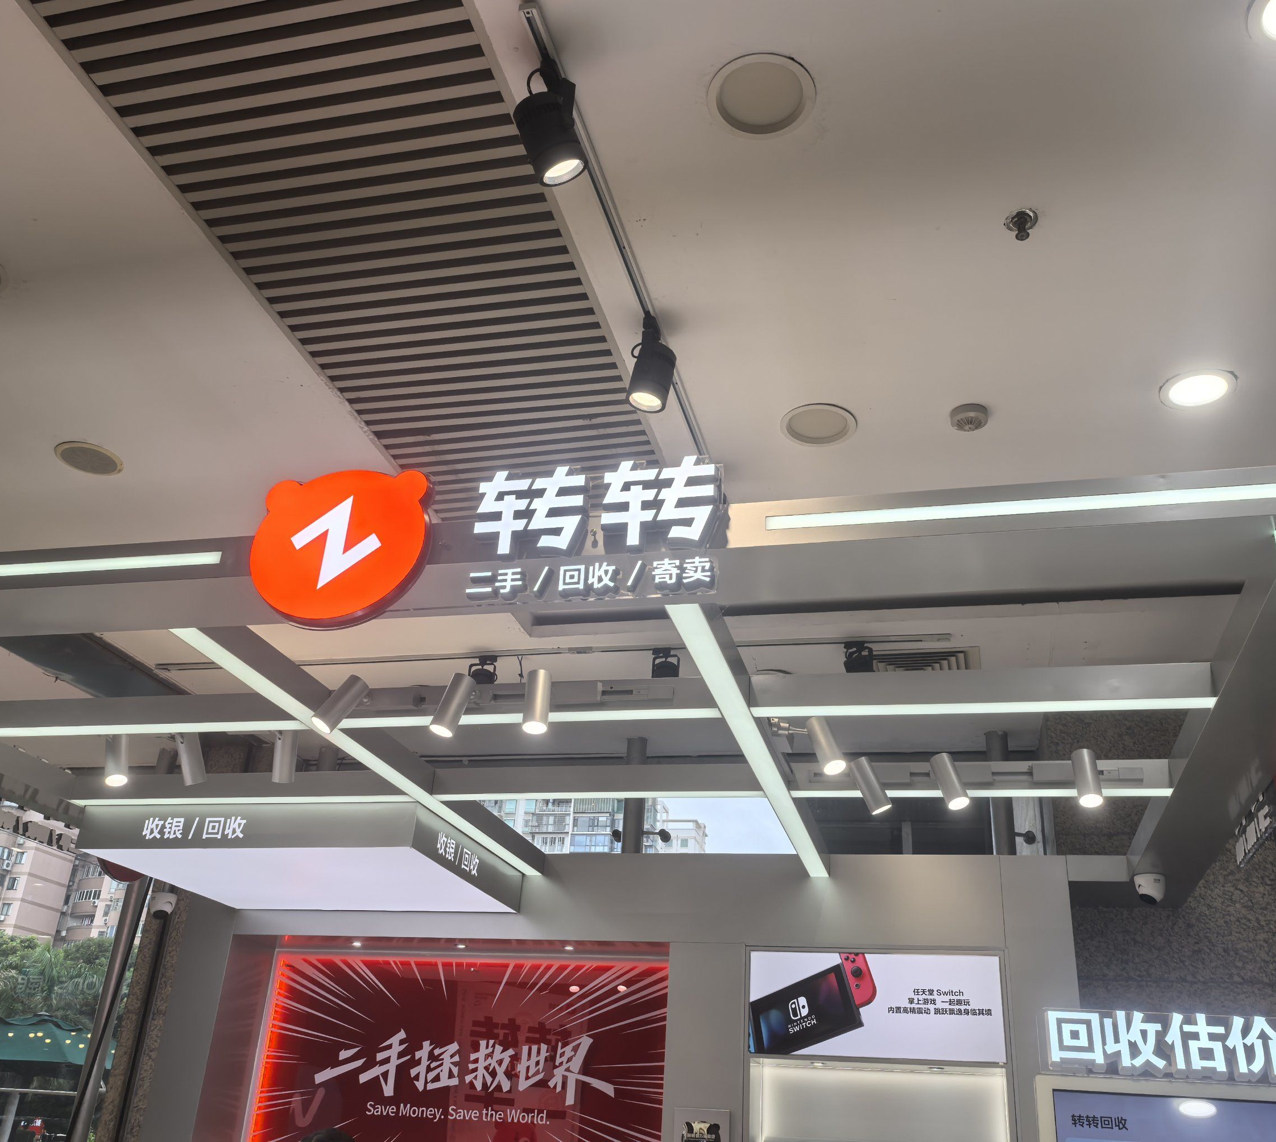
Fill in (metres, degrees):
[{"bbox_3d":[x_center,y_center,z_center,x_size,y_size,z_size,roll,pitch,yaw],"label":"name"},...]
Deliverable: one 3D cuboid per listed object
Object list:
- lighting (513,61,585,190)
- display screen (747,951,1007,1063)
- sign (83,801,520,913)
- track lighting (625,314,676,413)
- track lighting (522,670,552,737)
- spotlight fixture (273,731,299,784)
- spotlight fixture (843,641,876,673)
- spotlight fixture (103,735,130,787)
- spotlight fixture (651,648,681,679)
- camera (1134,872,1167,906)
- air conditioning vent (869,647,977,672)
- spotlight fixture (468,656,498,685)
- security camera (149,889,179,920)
[{"bbox_3d":[-0.174,-0.912,2.410,0.172,0.268,0.119,20,-30,-29],"label":"lighting"},{"bbox_3d":[0.817,1.506,4.119,0.870,0.350,0.050,-3,-28,14],"label":"display screen"},{"bbox_3d":[-1.288,1.173,4.779,1.351,0.159,1.171,-3,-27,14],"label":"sign"},{"bbox_3d":[0.035,-0.551,3.146,0.131,0.242,0.119,-2,-27,11],"label":"track lighting"},{"bbox_3d":[-0.264,0.340,3.110,0.063,0.172,0.063,1,-34,1],"label":"track lighting"},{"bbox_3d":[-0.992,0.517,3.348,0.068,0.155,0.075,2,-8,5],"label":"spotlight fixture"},{"bbox_3d":[0.827,0.344,4.428,0.110,0.150,0.120,-17,-33,35],"label":"spotlight fixture"},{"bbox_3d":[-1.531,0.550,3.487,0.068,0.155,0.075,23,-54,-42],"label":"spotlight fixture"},{"bbox_3d":[0.124,0.432,5.178,0.120,0.200,0.140,-3,-27,14],"label":"spotlight fixture"},{"bbox_3d":[1.730,1.087,4.022,0.110,0.100,0.110,14,-28,-18],"label":"camera"},{"bbox_3d":[1.247,0.477,5.346,0.557,0.050,0.557,-3,-27,14],"label":"air conditioning vent"},{"bbox_3d":[-0.625,0.425,4.799,0.105,0.150,0.120,-3,-28,14],"label":"spotlight fixture"},{"bbox_3d":[-1.934,1.365,4.851,0.110,0.100,0.110,24,-33,-34],"label":"security camera"}]

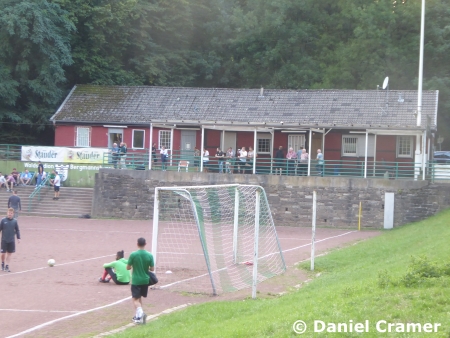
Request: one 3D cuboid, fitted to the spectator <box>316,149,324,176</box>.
[{"bbox_3d":[6.029,-0.383,65.000,0.420,1.740,0.500,2,-1,-30],"label":"spectator"}]

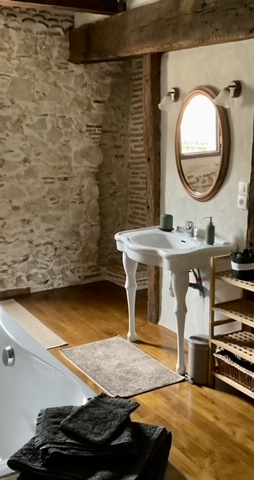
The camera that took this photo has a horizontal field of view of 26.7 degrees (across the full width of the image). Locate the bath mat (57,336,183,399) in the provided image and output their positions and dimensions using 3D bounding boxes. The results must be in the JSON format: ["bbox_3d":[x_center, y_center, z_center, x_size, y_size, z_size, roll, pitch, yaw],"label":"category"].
[{"bbox_3d":[-0.061,0.814,3.591,0.490,0.016,0.810,-7,13,-31],"label":"bath mat"}]

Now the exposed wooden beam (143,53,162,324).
[{"bbox_3d":[0.224,-0.349,4.158,0.110,2.070,0.125,-7,13,-31],"label":"exposed wooden beam"}]

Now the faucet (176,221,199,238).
[{"bbox_3d":[0.405,-0.071,3.686,0.150,0.105,0.055,-7,13,-31],"label":"faucet"}]

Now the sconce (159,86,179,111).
[{"bbox_3d":[0.288,-0.995,3.764,0.175,0.170,0.105,-7,13,-29],"label":"sconce"}]

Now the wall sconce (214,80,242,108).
[{"bbox_3d":[0.588,-0.878,3.228,0.175,0.160,0.105,-7,13,-31],"label":"wall sconce"}]

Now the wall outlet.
[{"bbox_3d":[0.713,-0.232,3.309,0.025,0.082,0.080,-7,13,-31],"label":"wall outlet"}]

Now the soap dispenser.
[{"bbox_3d":[0.540,-0.052,3.507,0.068,0.172,0.052,-7,13,-29],"label":"soap dispenser"}]

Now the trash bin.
[{"bbox_3d":[0.448,0.736,3.334,0.185,0.270,0.160,-11,15,-43],"label":"trash bin"}]

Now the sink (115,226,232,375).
[{"bbox_3d":[0.230,0.387,3.768,0.550,0.790,0.840,-7,13,-29],"label":"sink"}]

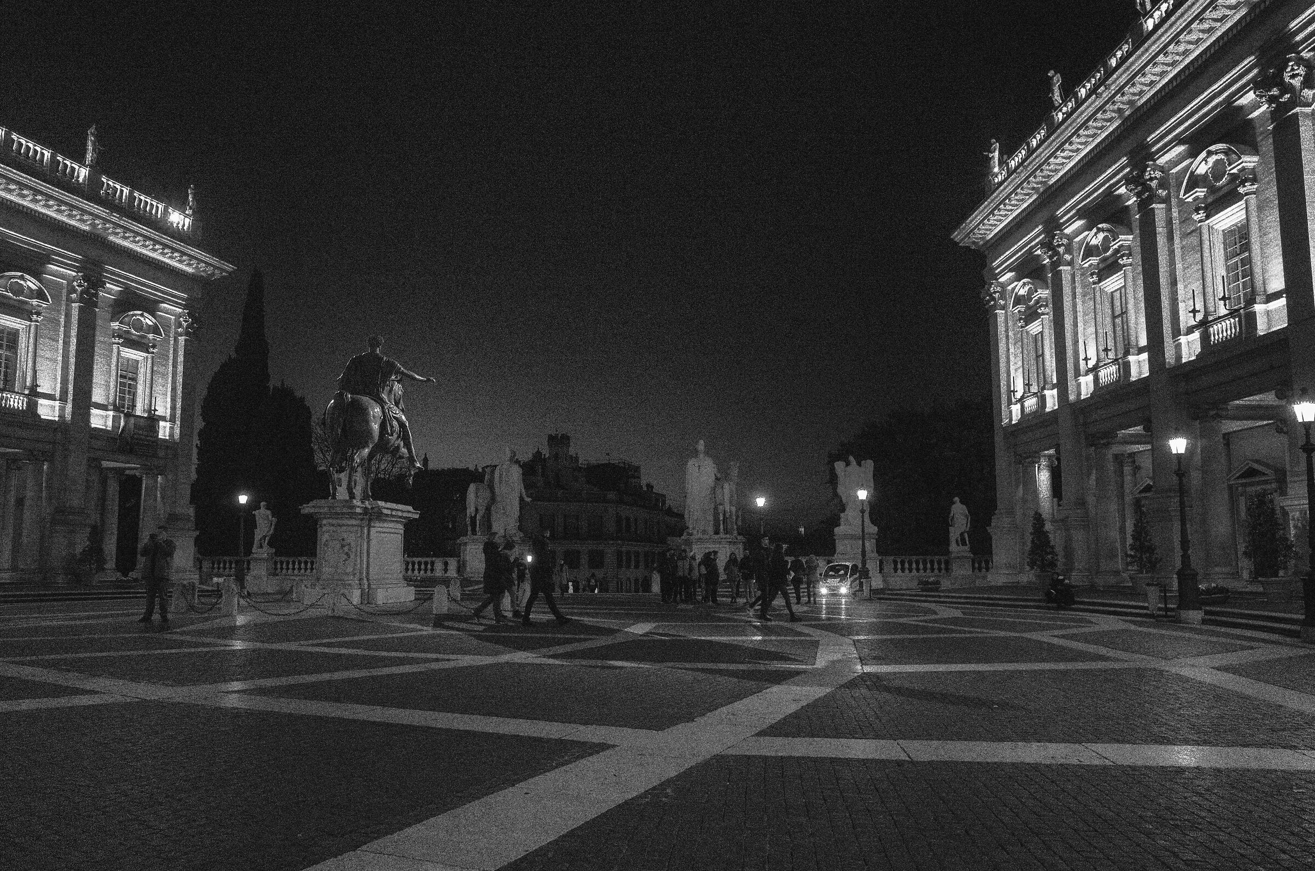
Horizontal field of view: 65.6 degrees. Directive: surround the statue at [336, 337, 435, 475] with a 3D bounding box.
[{"bbox_3d":[-7.022,-0.401,25.700,2.100,4.240,3.600,-1,-7,6],"label":"statue"}]

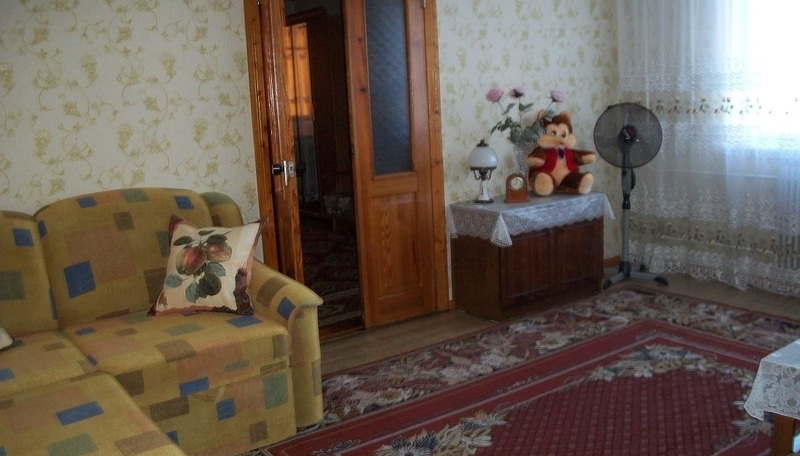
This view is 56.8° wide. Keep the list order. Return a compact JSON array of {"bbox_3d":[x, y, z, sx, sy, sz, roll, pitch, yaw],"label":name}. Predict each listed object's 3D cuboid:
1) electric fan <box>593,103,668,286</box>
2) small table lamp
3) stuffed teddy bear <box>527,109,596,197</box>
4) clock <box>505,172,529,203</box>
[{"bbox_3d":[1.554,-0.246,5.011,0.480,1.200,0.470,-2,10,3],"label":"electric fan"},{"bbox_3d":[0.510,-0.347,4.513,0.182,0.395,0.182,-3,10,1],"label":"small table lamp"},{"bbox_3d":[1.031,-0.490,4.793,0.440,0.525,0.340,-3,10,-1],"label":"stuffed teddy bear"},{"bbox_3d":[0.711,-0.248,4.513,0.155,0.180,0.065,-3,10,2],"label":"clock"}]

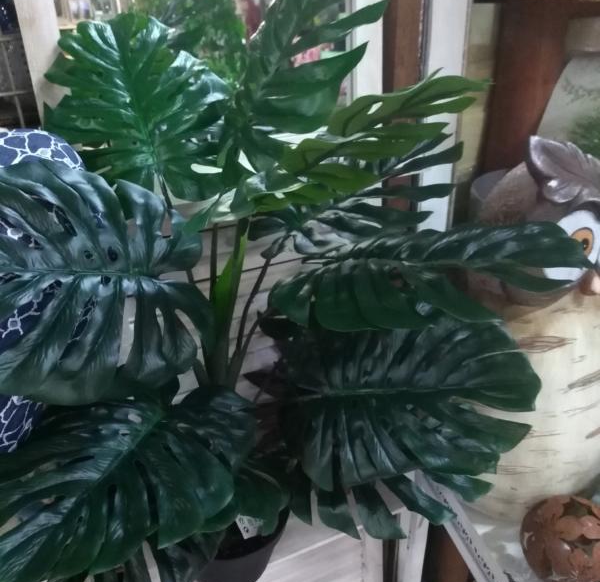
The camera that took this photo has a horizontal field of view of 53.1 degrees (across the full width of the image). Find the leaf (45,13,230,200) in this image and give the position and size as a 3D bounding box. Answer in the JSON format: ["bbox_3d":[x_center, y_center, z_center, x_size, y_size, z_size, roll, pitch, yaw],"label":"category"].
[{"bbox_3d":[-0.205,-0.236,0.760,0.225,0.060,0.275,-8,70,-12],"label":"leaf"}]

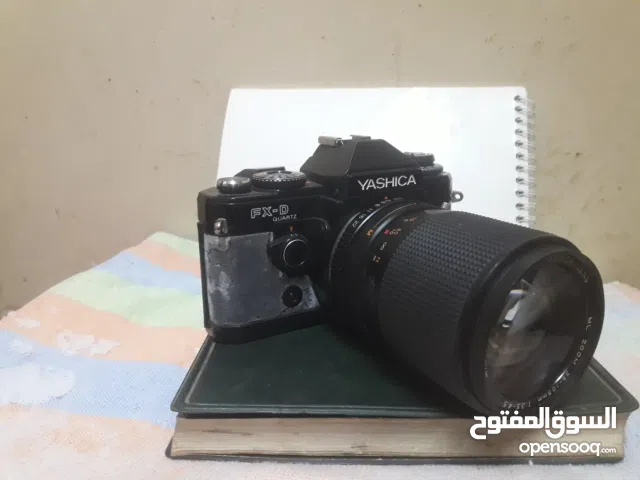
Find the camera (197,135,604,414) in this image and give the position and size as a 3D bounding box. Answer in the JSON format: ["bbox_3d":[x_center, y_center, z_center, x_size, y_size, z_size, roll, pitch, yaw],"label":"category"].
[{"bbox_3d":[0.030,0.005,0.216,0.138,0.087,0.139,-9,18,-27],"label":"camera"}]

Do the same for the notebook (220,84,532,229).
[{"bbox_3d":[0.032,-0.038,0.338,0.210,0.141,0.013,3,-18,11],"label":"notebook"}]

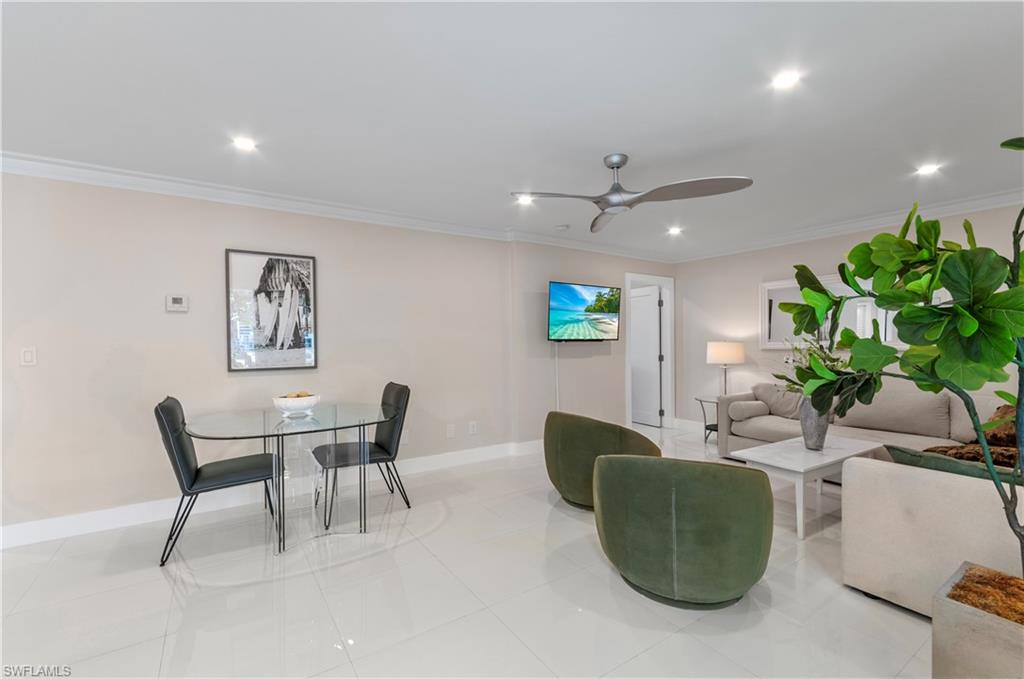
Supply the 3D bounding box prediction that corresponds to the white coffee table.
[{"bbox_3d":[2.178,1.036,3.150,1.150,0.440,0.500,-1,0,-32],"label":"white coffee table"}]

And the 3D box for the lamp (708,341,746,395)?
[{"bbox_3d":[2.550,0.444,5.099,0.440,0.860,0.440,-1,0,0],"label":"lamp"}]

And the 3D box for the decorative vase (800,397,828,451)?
[{"bbox_3d":[2.210,0.626,3.157,0.176,0.380,0.176,-1,0,-32],"label":"decorative vase"}]

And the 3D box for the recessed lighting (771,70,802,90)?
[{"bbox_3d":[1.238,-1.163,1.922,0.110,0.025,0.110,-1,0,-32],"label":"recessed lighting"}]

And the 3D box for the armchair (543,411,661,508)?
[{"bbox_3d":[0.719,0.890,3.381,0.860,0.720,0.880,-1,0,-41],"label":"armchair"}]

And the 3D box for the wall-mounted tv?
[{"bbox_3d":[0.837,-0.302,4.828,1.115,0.640,0.070,-1,3,-34],"label":"wall-mounted tv"}]

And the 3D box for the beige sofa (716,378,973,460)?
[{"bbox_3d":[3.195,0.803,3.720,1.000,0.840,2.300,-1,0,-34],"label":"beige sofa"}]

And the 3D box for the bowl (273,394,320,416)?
[{"bbox_3d":[-1.583,0.494,3.128,0.316,0.140,0.290,-1,0,-32],"label":"bowl"}]

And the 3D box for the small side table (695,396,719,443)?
[{"bbox_3d":[2.538,0.979,5.091,0.500,0.520,0.500,-1,0,-32],"label":"small side table"}]

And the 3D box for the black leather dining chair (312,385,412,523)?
[{"bbox_3d":[-1.122,0.814,3.202,0.620,0.910,0.460,-1,0,-34],"label":"black leather dining chair"}]

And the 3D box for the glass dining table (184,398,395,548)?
[{"bbox_3d":[-1.425,0.902,3.000,1.340,0.740,1.180,-1,0,-34],"label":"glass dining table"}]

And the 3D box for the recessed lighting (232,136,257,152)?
[{"bbox_3d":[-1.578,-1.146,2.513,0.115,0.025,0.115,-1,0,-32],"label":"recessed lighting"}]

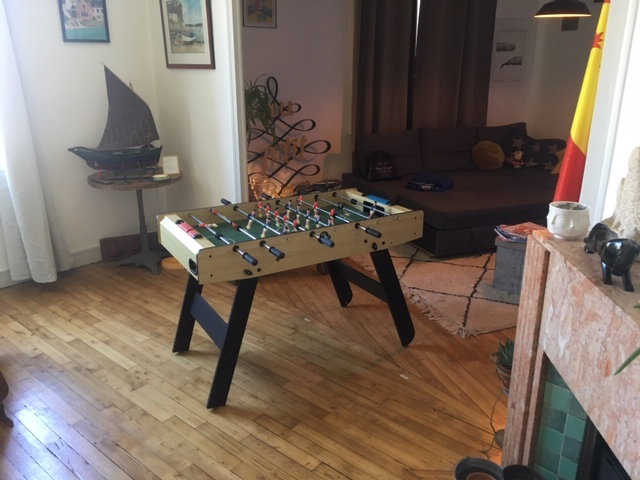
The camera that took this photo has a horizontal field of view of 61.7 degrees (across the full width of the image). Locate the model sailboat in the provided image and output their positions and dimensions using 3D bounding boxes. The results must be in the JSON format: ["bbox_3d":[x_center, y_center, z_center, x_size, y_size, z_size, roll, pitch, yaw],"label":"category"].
[{"bbox_3d":[-1.509,-0.876,3.911,0.660,0.742,0.190,-4,18,-10],"label":"model sailboat"}]

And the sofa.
[{"bbox_3d":[1.744,-0.600,5.426,2.500,0.840,1.800,-5,18,-14],"label":"sofa"}]

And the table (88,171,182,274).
[{"bbox_3d":[-1.412,-0.143,4.276,0.720,0.720,0.720,-1,17,0],"label":"table"}]

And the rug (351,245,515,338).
[{"bbox_3d":[1.663,0.166,4.349,2.550,0.020,1.850,-7,18,-19],"label":"rug"}]

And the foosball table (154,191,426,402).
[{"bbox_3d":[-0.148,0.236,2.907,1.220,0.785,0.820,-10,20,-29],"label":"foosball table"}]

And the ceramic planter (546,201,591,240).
[{"bbox_3d":[0.680,-0.051,1.457,0.121,0.090,0.121,2,18,10],"label":"ceramic planter"}]

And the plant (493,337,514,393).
[{"bbox_3d":[0.926,0.598,2.563,0.175,0.273,0.175,-1,17,0],"label":"plant"}]

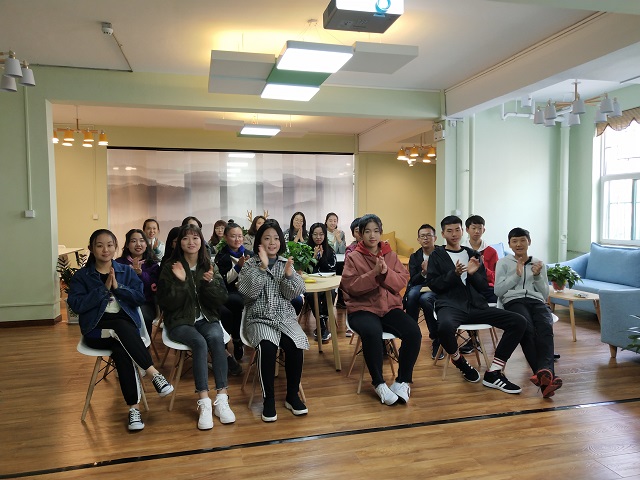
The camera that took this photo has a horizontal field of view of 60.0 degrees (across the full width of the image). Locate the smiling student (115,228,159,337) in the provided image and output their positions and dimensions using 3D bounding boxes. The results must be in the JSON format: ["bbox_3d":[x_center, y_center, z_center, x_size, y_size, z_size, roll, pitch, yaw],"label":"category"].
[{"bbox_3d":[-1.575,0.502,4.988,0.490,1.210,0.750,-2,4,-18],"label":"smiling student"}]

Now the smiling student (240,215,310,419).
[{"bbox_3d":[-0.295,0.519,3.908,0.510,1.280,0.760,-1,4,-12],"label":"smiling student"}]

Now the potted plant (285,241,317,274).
[{"bbox_3d":[-0.183,0.204,5.200,0.310,0.350,0.310,0,3,6],"label":"potted plant"}]

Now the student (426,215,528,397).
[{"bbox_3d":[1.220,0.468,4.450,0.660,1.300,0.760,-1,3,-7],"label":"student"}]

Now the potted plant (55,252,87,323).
[{"bbox_3d":[-2.965,0.567,6.865,0.500,0.880,0.480,-1,4,-12],"label":"potted plant"}]

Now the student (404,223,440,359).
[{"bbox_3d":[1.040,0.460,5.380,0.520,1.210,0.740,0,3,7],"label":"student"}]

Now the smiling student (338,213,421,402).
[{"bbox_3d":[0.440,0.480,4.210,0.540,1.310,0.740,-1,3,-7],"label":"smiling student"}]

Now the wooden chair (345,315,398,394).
[{"bbox_3d":[0.430,0.722,4.360,0.460,0.810,0.520,-1,3,-7],"label":"wooden chair"}]

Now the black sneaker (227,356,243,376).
[{"bbox_3d":[-0.735,1.063,4.682,0.095,0.110,0.250,-2,4,-25],"label":"black sneaker"}]

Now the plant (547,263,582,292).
[{"bbox_3d":[2.684,0.406,6.147,0.380,0.340,0.370,-1,3,0],"label":"plant"}]

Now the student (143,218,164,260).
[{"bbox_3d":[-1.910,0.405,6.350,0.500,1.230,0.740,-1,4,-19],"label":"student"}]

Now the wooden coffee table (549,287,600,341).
[{"bbox_3d":[2.680,0.799,6.200,0.550,0.425,0.950,-1,3,-16],"label":"wooden coffee table"}]

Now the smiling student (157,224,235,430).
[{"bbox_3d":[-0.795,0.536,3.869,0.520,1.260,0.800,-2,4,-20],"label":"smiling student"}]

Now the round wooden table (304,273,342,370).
[{"bbox_3d":[-0.233,0.734,4.913,0.860,0.730,0.860,-1,3,0],"label":"round wooden table"}]

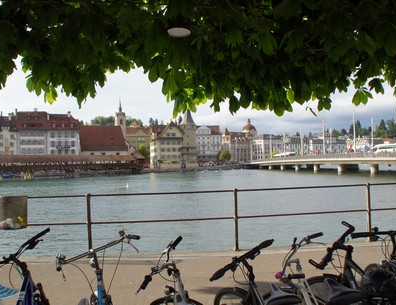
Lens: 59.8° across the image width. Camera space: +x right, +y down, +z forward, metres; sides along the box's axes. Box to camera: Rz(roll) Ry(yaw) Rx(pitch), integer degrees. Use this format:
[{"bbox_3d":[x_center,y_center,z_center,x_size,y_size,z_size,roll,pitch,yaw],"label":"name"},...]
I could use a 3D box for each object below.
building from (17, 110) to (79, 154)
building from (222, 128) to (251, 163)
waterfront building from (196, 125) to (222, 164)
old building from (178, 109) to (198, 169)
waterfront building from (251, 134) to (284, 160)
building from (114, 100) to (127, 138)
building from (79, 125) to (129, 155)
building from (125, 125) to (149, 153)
[{"bbox_3d":[-59.450,-4.340,139.190,22.120,24.400,14.500,-1,-2,-18],"label":"building"},{"bbox_3d":[19.900,-3.970,214.500,19.600,22.900,16.000,-1,-2,-25],"label":"building"},{"bbox_3d":[4.210,-4.340,207.270,15.900,24.200,15.000,-1,-2,-20],"label":"waterfront building"},{"bbox_3d":[-4.190,-6.410,146.160,7.200,26.200,7.200,-1,-2,-18],"label":"old building"},{"bbox_3d":[43.610,-2.360,232.400,24.310,19.200,15.000,-1,-2,-15],"label":"waterfront building"},{"bbox_3d":[-35.210,-8.850,156.670,5.000,32.900,5.000,-1,-2,-20],"label":"building"},{"bbox_3d":[-40.790,-2.050,148.500,19.050,19.200,15.500,-1,-2,-20],"label":"building"},{"bbox_3d":[-33.520,-2.300,188.840,13.690,21.400,14.000,-1,-2,-18],"label":"building"}]

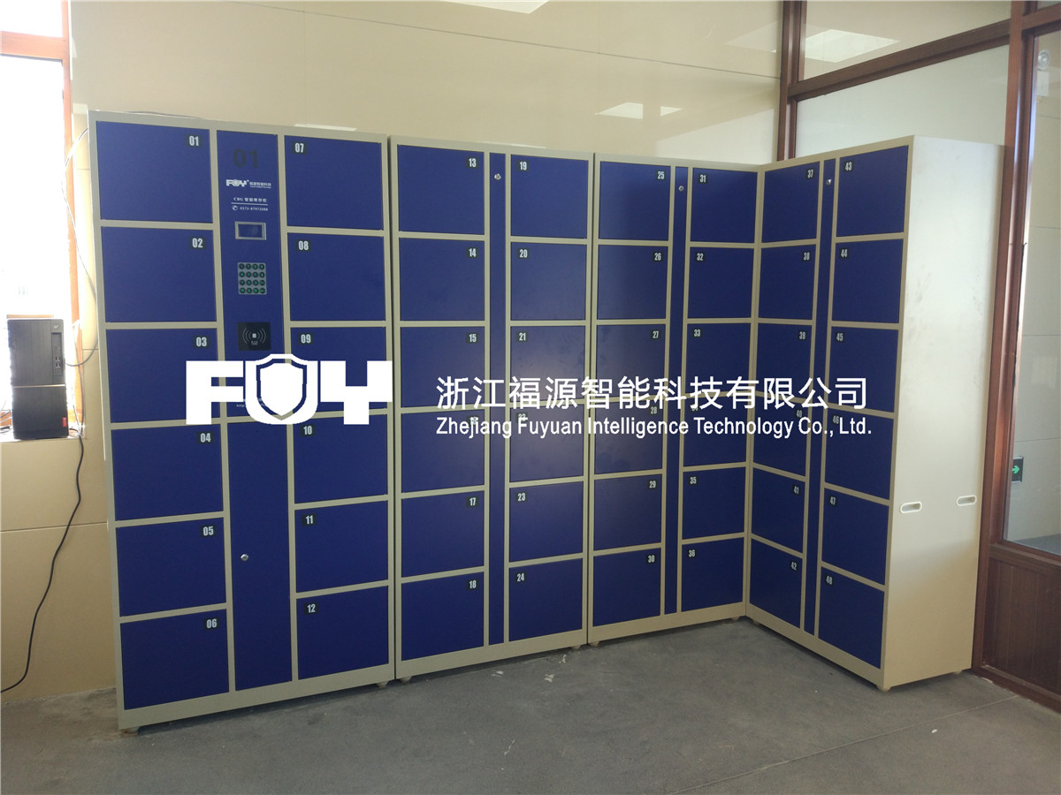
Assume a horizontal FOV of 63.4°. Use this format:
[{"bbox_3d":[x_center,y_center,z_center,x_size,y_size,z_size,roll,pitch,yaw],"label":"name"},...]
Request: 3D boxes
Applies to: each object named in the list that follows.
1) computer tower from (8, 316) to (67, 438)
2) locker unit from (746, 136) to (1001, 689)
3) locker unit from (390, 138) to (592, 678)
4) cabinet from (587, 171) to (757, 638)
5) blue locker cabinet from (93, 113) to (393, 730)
[{"bbox_3d":[-1.740,-0.079,3.031,0.158,0.395,0.370,-3,7,-30],"label":"computer tower"},{"bbox_3d":[1.242,0.045,3.221,0.415,1.852,0.731,-3,7,-24],"label":"locker unit"},{"bbox_3d":[-0.204,0.041,3.200,0.746,1.852,0.415,-3,7,-24],"label":"locker unit"},{"bbox_3d":[0.479,0.010,3.505,0.741,1.852,0.415,-3,7,-24],"label":"cabinet"},{"bbox_3d":[-0.938,0.075,2.869,0.855,1.852,0.415,-3,7,-24],"label":"blue locker cabinet"}]

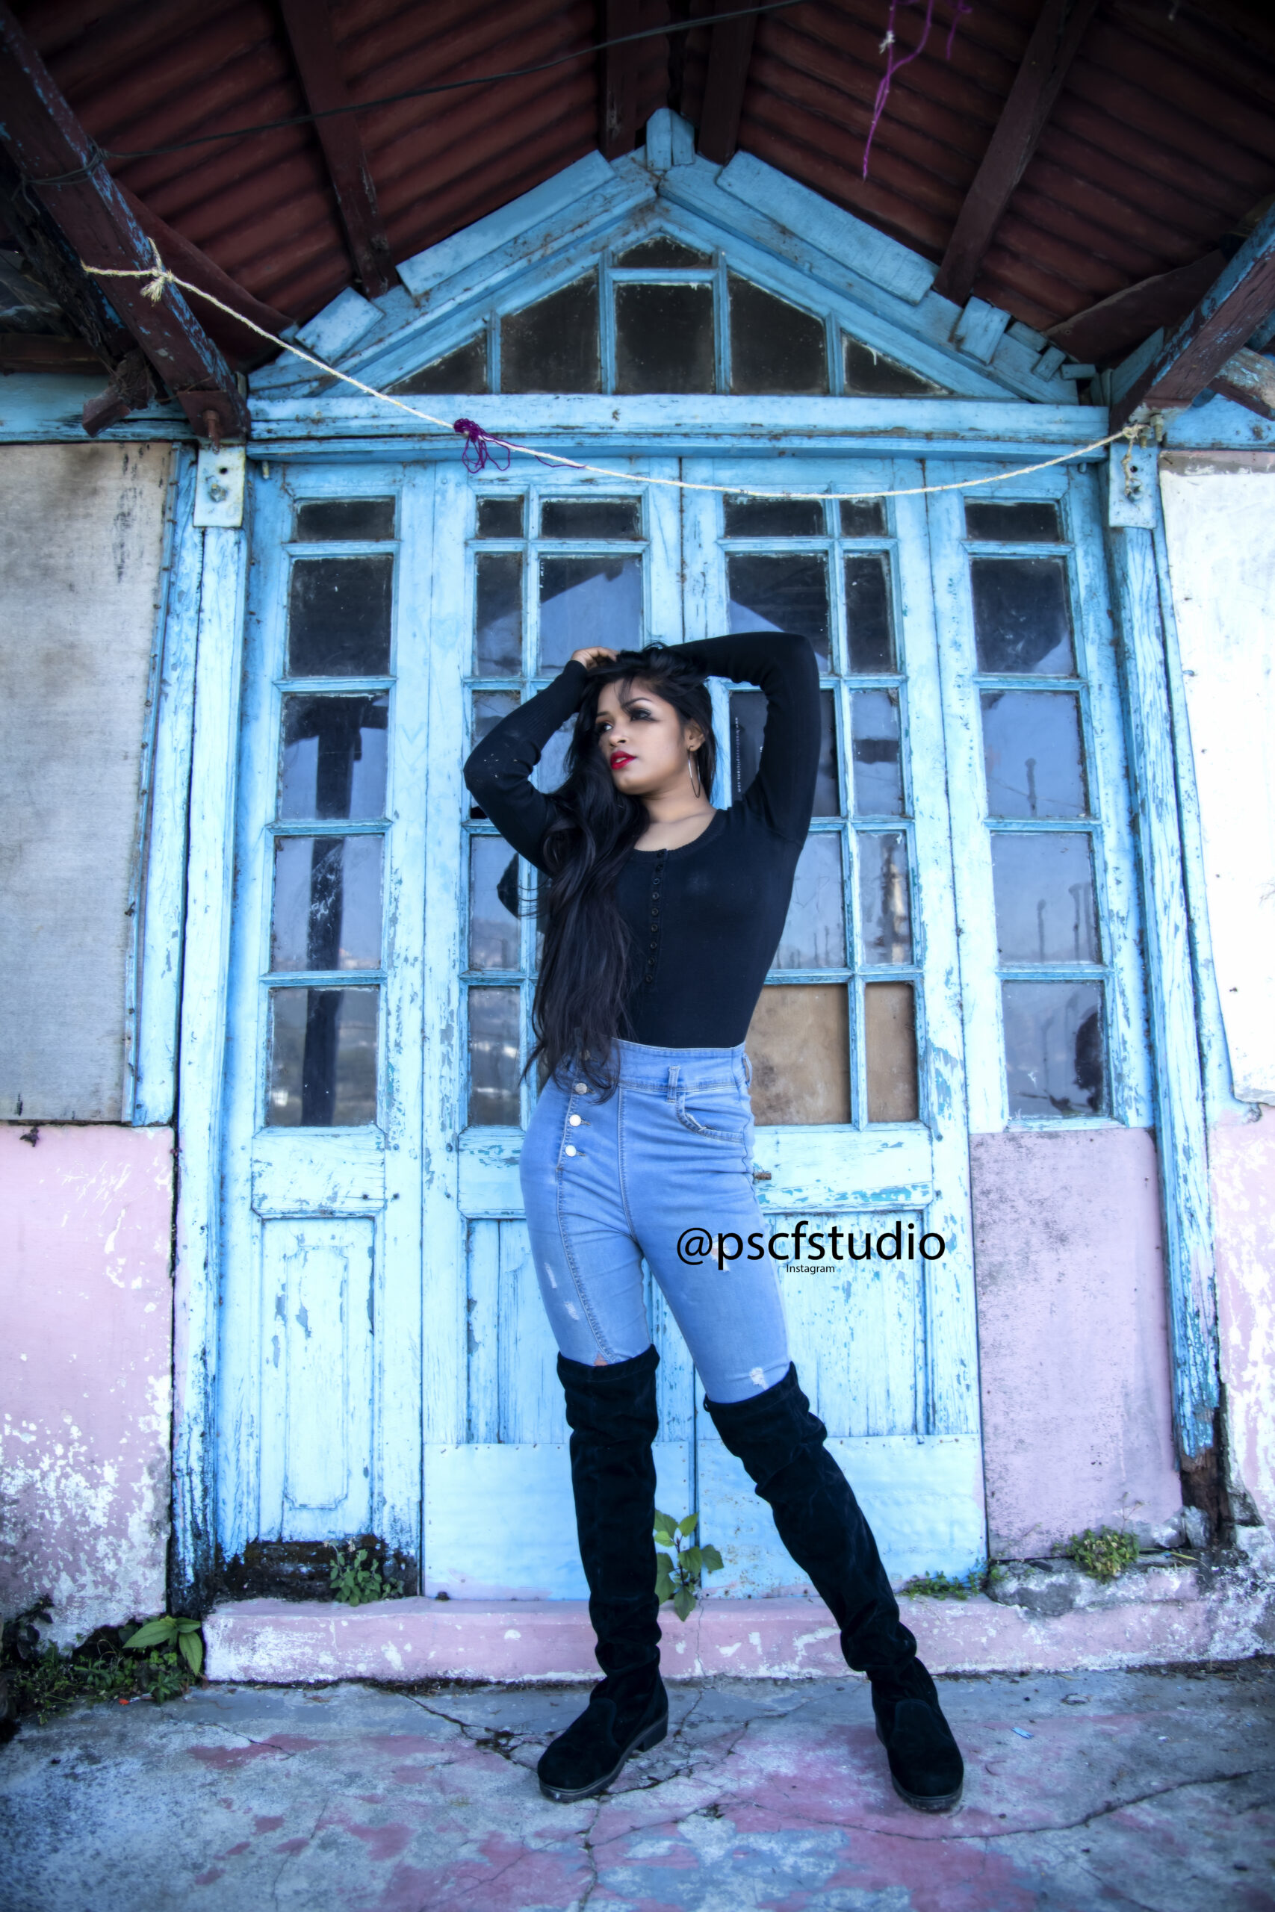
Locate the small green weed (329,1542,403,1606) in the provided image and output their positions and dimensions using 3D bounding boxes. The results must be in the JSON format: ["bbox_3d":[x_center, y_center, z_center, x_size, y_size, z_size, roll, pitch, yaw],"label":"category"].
[{"bbox_3d":[-0.452,1.030,2.126,0.122,0.087,0.080,-1,-10,-1],"label":"small green weed"}]

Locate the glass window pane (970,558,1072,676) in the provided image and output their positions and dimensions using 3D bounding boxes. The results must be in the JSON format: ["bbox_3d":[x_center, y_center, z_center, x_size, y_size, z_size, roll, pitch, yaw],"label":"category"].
[{"bbox_3d":[0.757,-0.668,2.502,0.189,0.244,0.020,-1,-10,-1],"label":"glass window pane"}]

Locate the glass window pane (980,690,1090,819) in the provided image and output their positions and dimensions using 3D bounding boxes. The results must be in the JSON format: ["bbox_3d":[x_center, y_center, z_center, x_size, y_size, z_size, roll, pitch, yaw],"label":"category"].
[{"bbox_3d":[0.764,-0.387,2.453,0.192,0.256,0.020,-1,-10,-1],"label":"glass window pane"}]

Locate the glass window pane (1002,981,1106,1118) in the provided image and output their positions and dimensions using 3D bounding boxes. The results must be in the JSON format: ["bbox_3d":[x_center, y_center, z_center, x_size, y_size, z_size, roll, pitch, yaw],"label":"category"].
[{"bbox_3d":[0.775,0.172,2.357,0.187,0.253,0.020,-1,-10,-1],"label":"glass window pane"}]

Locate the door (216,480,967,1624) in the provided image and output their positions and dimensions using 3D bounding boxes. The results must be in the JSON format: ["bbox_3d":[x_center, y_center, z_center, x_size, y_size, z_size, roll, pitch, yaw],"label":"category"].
[{"bbox_3d":[-0.067,0.053,2.340,1.296,2.071,0.080,0,-9,-1],"label":"door"}]

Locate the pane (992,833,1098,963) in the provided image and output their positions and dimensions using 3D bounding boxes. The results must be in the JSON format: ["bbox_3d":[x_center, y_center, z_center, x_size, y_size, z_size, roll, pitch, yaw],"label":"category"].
[{"bbox_3d":[0.771,-0.109,2.405,0.194,0.252,0.020,-1,-10,-1],"label":"pane"}]

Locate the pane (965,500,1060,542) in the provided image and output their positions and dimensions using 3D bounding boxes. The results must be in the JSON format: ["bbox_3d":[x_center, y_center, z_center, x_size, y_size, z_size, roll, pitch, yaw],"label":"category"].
[{"bbox_3d":[0.750,-0.864,2.535,0.187,0.084,0.020,-1,-10,-1],"label":"pane"}]

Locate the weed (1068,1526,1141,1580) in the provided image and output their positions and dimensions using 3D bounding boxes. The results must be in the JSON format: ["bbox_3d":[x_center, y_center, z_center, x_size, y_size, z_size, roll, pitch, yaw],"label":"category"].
[{"bbox_3d":[0.783,1.004,2.142,0.120,0.074,0.090,-1,-10,-1],"label":"weed"}]

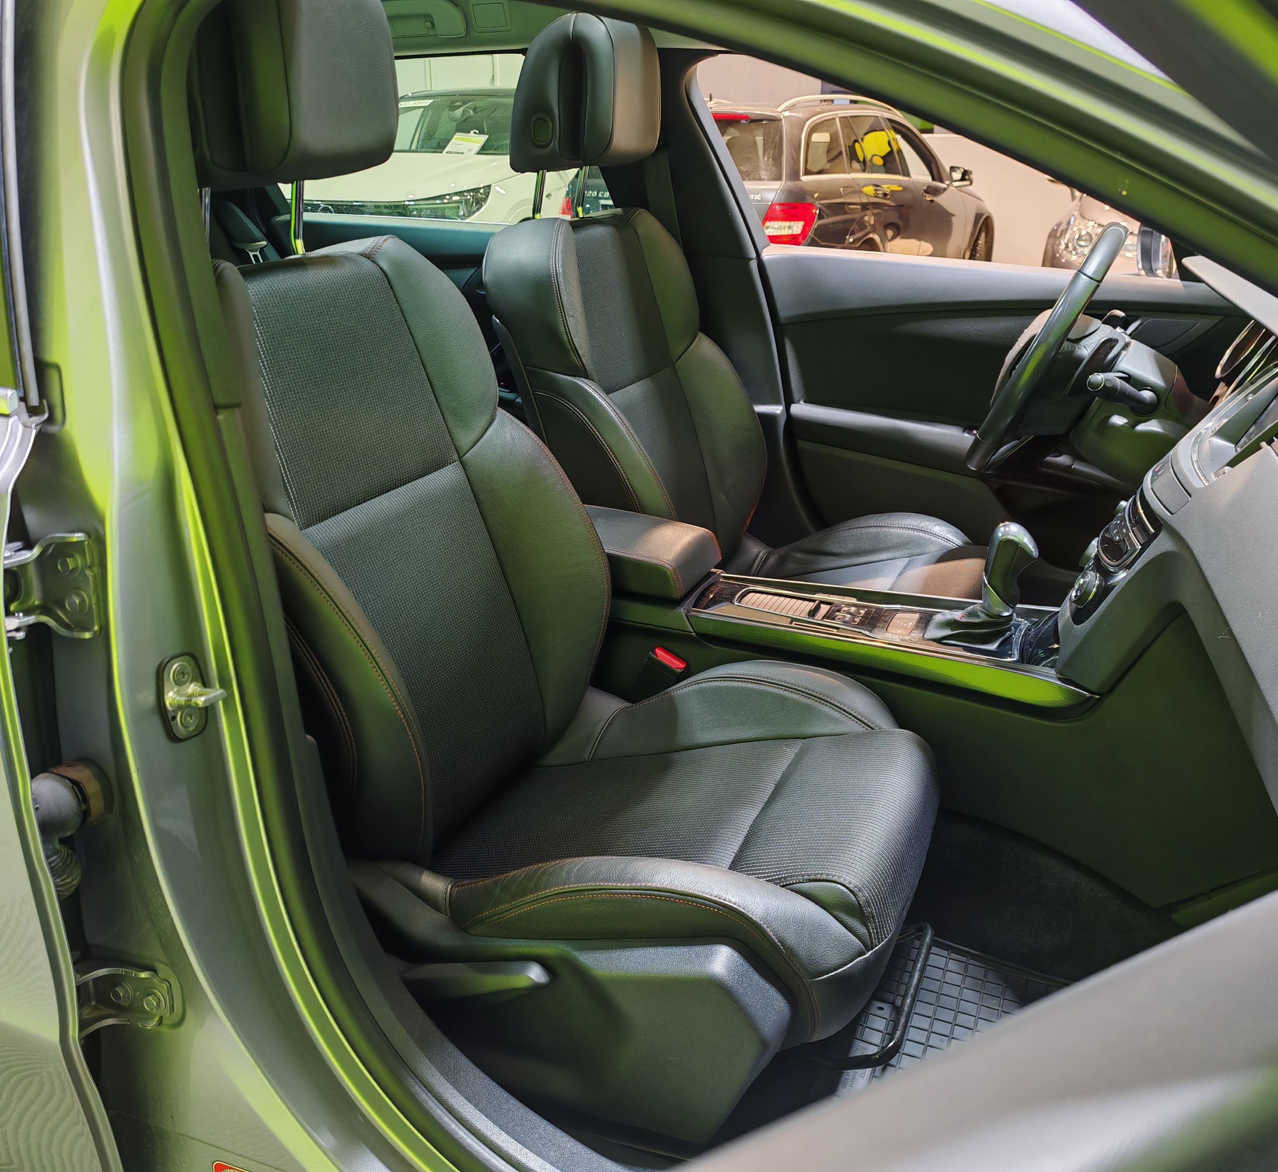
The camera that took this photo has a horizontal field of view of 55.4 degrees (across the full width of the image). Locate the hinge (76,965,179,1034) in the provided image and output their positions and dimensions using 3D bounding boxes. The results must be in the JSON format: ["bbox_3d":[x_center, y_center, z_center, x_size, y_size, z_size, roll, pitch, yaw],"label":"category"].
[{"bbox_3d":[-0.451,0.361,1.059,0.100,0.060,0.050,-4,20,-11],"label":"hinge"}]

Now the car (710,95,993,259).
[{"bbox_3d":[1.292,-2.807,9.161,1.820,1.480,4.600,11,23,28],"label":"car"}]

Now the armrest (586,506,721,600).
[{"bbox_3d":[-0.048,-0.048,1.698,0.300,0.075,0.175,8,21,22],"label":"armrest"}]

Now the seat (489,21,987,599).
[{"bbox_3d":[0.204,-0.323,1.911,0.840,1.050,0.540,8,21,22],"label":"seat"}]

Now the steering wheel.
[{"bbox_3d":[0.590,-0.323,1.733,0.120,0.380,0.380,31,28,12],"label":"steering wheel"}]

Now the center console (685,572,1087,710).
[{"bbox_3d":[0.319,0.070,1.571,0.510,0.085,0.210,8,21,22],"label":"center console"}]

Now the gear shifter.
[{"bbox_3d":[0.418,-0.005,1.498,0.125,0.160,0.085,8,21,22],"label":"gear shifter"}]

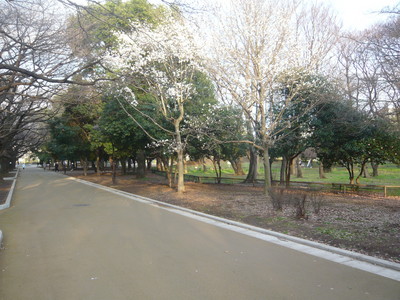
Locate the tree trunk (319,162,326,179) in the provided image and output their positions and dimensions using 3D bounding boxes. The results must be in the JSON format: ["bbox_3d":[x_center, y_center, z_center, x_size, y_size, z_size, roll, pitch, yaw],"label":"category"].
[{"bbox_3d":[11.739,1.964,31.000,0.650,1.533,0.620,0,-2,0],"label":"tree trunk"}]

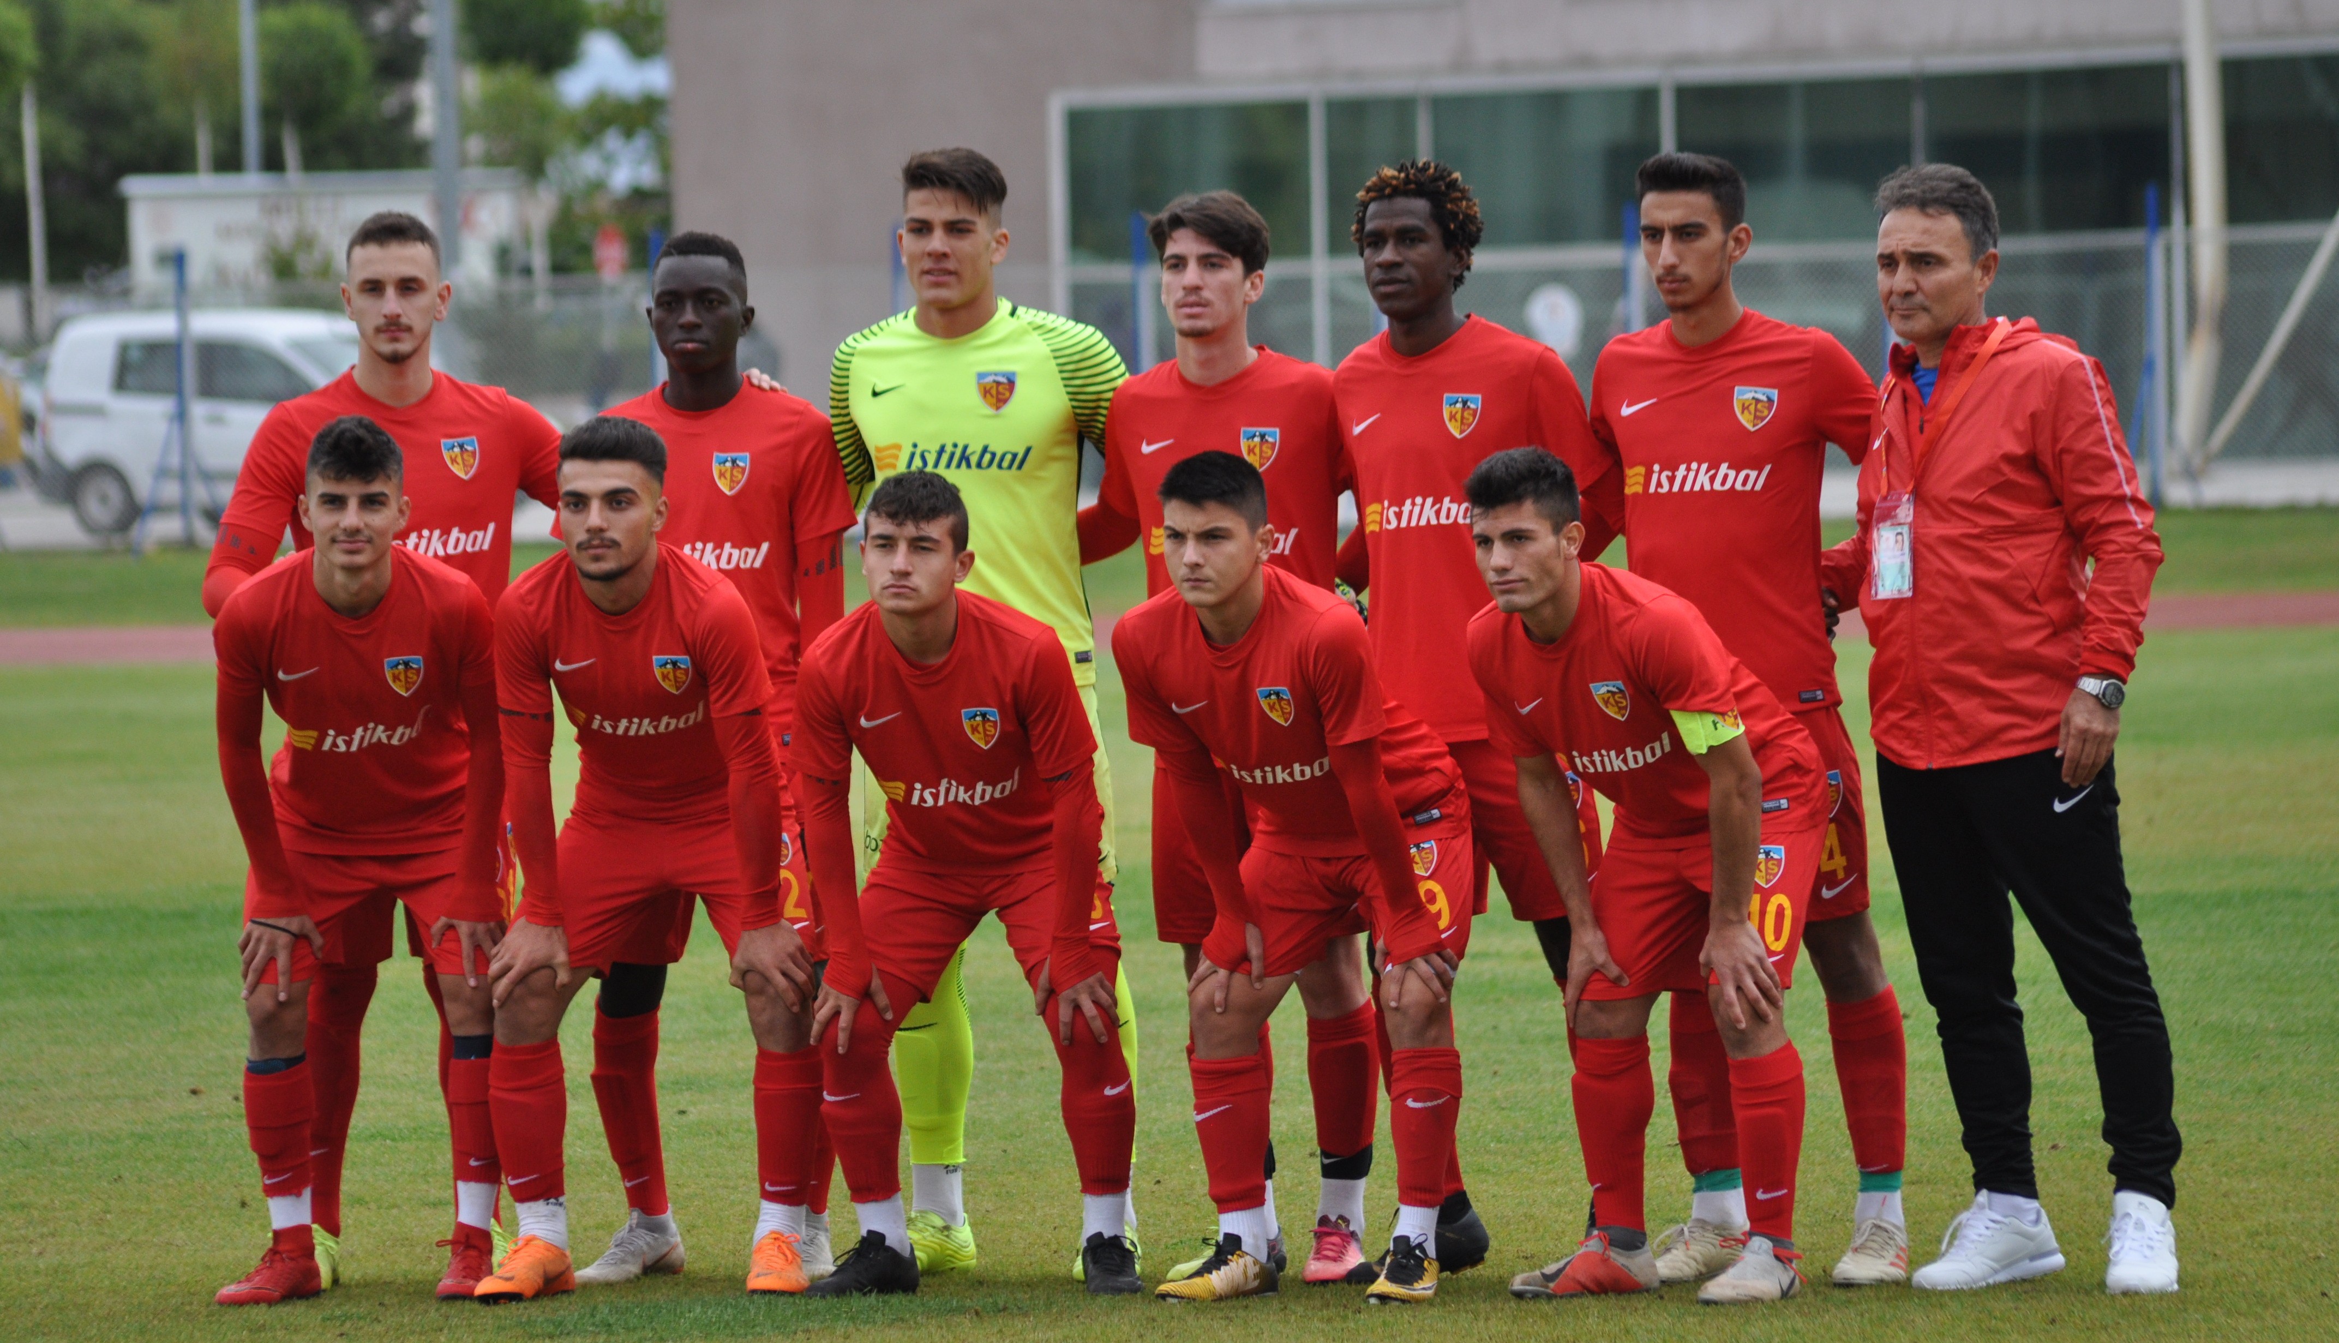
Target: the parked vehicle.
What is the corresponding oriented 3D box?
[{"bbox_3d":[-7.163,-2.027,119.179,4.400,1.810,1.790,0,2,43],"label":"parked vehicle"}]

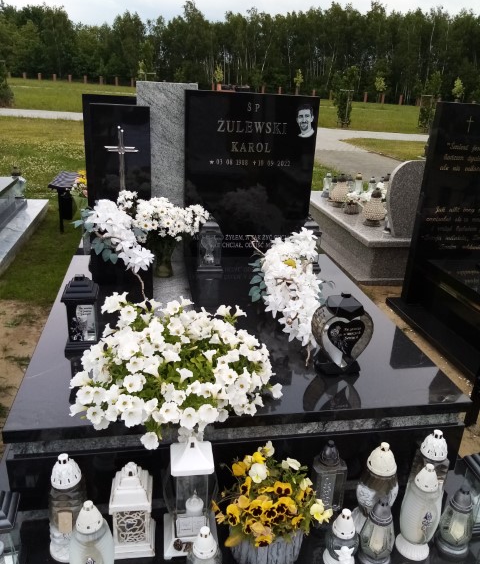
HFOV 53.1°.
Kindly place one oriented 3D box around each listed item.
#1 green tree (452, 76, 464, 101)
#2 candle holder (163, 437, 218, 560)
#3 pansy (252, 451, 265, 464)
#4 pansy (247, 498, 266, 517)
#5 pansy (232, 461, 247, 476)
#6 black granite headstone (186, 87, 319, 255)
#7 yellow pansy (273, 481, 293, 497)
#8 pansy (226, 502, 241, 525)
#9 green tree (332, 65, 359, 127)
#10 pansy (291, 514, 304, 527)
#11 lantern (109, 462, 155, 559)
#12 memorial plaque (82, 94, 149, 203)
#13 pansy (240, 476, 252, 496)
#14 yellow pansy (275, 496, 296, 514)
[{"bbox_3d":[18.833,-16.226,41.822,1.020,3.037,1.020,-1,23,-10],"label":"green tree"},{"bbox_3d":[-0.157,0.645,1.492,0.158,0.393,0.158,0,23,-8],"label":"candle holder"},{"bbox_3d":[0.056,0.532,1.458,0.028,0.042,0.042,4,17,44],"label":"pansy"},{"bbox_3d":[0.046,0.629,1.342,0.055,0.052,0.025,5,-3,3],"label":"pansy"},{"bbox_3d":[-0.002,0.570,1.468,0.027,0.047,0.045,4,17,-40],"label":"pansy"},{"bbox_3d":[0.051,-0.622,2.914,0.773,0.967,0.075,-1,23,-11],"label":"black granite headstone"},{"bbox_3d":[0.121,0.588,1.369,0.056,0.050,0.025,2,2,-3],"label":"yellow pansy"},{"bbox_3d":[-0.019,0.662,1.375,0.046,0.060,0.025,11,3,18],"label":"pansy"},{"bbox_3d":[4.322,-7.603,19.694,1.020,2.373,1.020,-1,23,-10],"label":"green tree"},{"bbox_3d":[0.170,0.705,1.421,0.039,0.035,0.025,-10,6,-29],"label":"pansy"},{"bbox_3d":[-0.323,0.669,1.446,0.132,0.328,0.130,0,22,-8],"label":"lantern"},{"bbox_3d":[-0.713,-0.611,2.852,0.357,0.918,0.153,-1,23,-10],"label":"memorial plaque"},{"bbox_3d":[0.019,0.590,1.386,0.045,0.055,0.027,17,6,31],"label":"pansy"},{"bbox_3d":[0.133,0.652,1.403,0.056,0.051,0.025,3,-3,-1],"label":"yellow pansy"}]

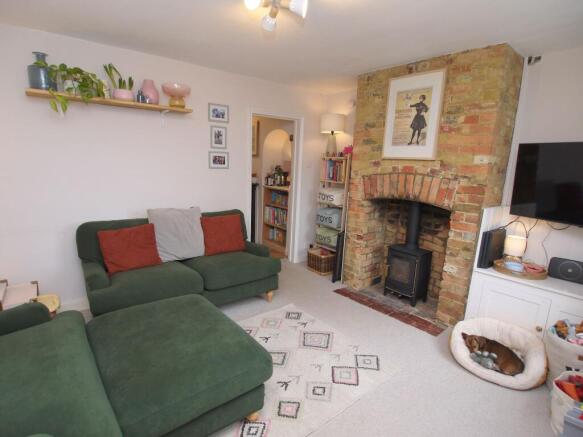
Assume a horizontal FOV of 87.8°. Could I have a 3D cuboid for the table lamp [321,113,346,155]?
[{"bbox_3d":[0.522,-1.045,3.881,0.298,0.540,0.298,2,11,0],"label":"table lamp"}]

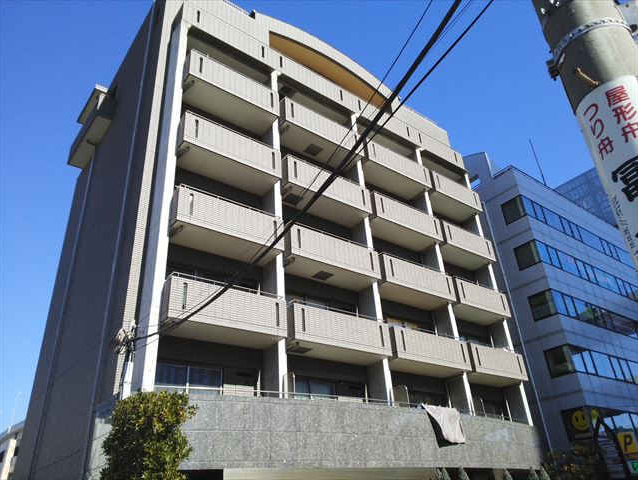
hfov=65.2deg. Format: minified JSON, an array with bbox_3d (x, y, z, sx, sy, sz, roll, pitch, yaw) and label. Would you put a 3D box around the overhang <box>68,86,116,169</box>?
[{"bbox_3d":[-12.145,-5.962,26.635,0.870,2.100,4.600,18,-36,-33],"label":"overhang"}]

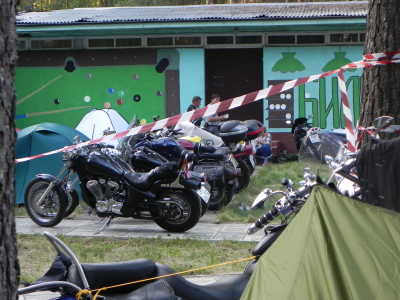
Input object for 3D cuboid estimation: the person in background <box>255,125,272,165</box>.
[{"bbox_3d":[1.612,-0.119,22.022,0.500,1.030,0.700,1,3,14],"label":"person in background"}]

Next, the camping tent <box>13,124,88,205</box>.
[{"bbox_3d":[-2.600,0.152,14.626,1.650,1.230,2.100,-2,3,-29],"label":"camping tent"}]

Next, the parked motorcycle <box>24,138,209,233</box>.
[{"bbox_3d":[-1.050,0.402,10.533,2.330,1.140,0.830,1,3,17],"label":"parked motorcycle"}]

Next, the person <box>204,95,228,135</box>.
[{"bbox_3d":[0.363,-0.438,21.004,0.500,1.770,0.480,-3,4,-45],"label":"person"}]

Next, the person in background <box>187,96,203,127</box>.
[{"bbox_3d":[-0.135,-0.438,21.205,0.380,1.750,0.500,2,3,32],"label":"person in background"}]

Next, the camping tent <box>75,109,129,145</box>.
[{"bbox_3d":[-2.200,-0.193,19.615,1.800,1.420,1.900,1,3,25],"label":"camping tent"}]

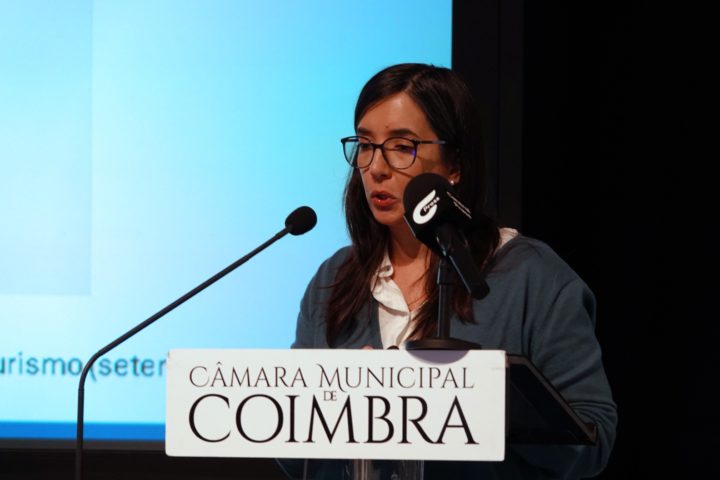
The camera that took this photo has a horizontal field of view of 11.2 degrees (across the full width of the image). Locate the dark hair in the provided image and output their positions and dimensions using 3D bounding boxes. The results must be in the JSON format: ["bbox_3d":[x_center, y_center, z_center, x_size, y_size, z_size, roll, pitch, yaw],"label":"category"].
[{"bbox_3d":[0.080,-0.054,5.630,0.230,0.435,0.230,0,-1,33],"label":"dark hair"}]

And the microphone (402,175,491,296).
[{"bbox_3d":[0.127,-0.004,5.380,0.078,0.235,0.078,11,-52,-43],"label":"microphone"}]

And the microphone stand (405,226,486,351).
[{"bbox_3d":[0.123,0.072,5.380,0.116,0.183,0.116,0,-1,0],"label":"microphone stand"}]

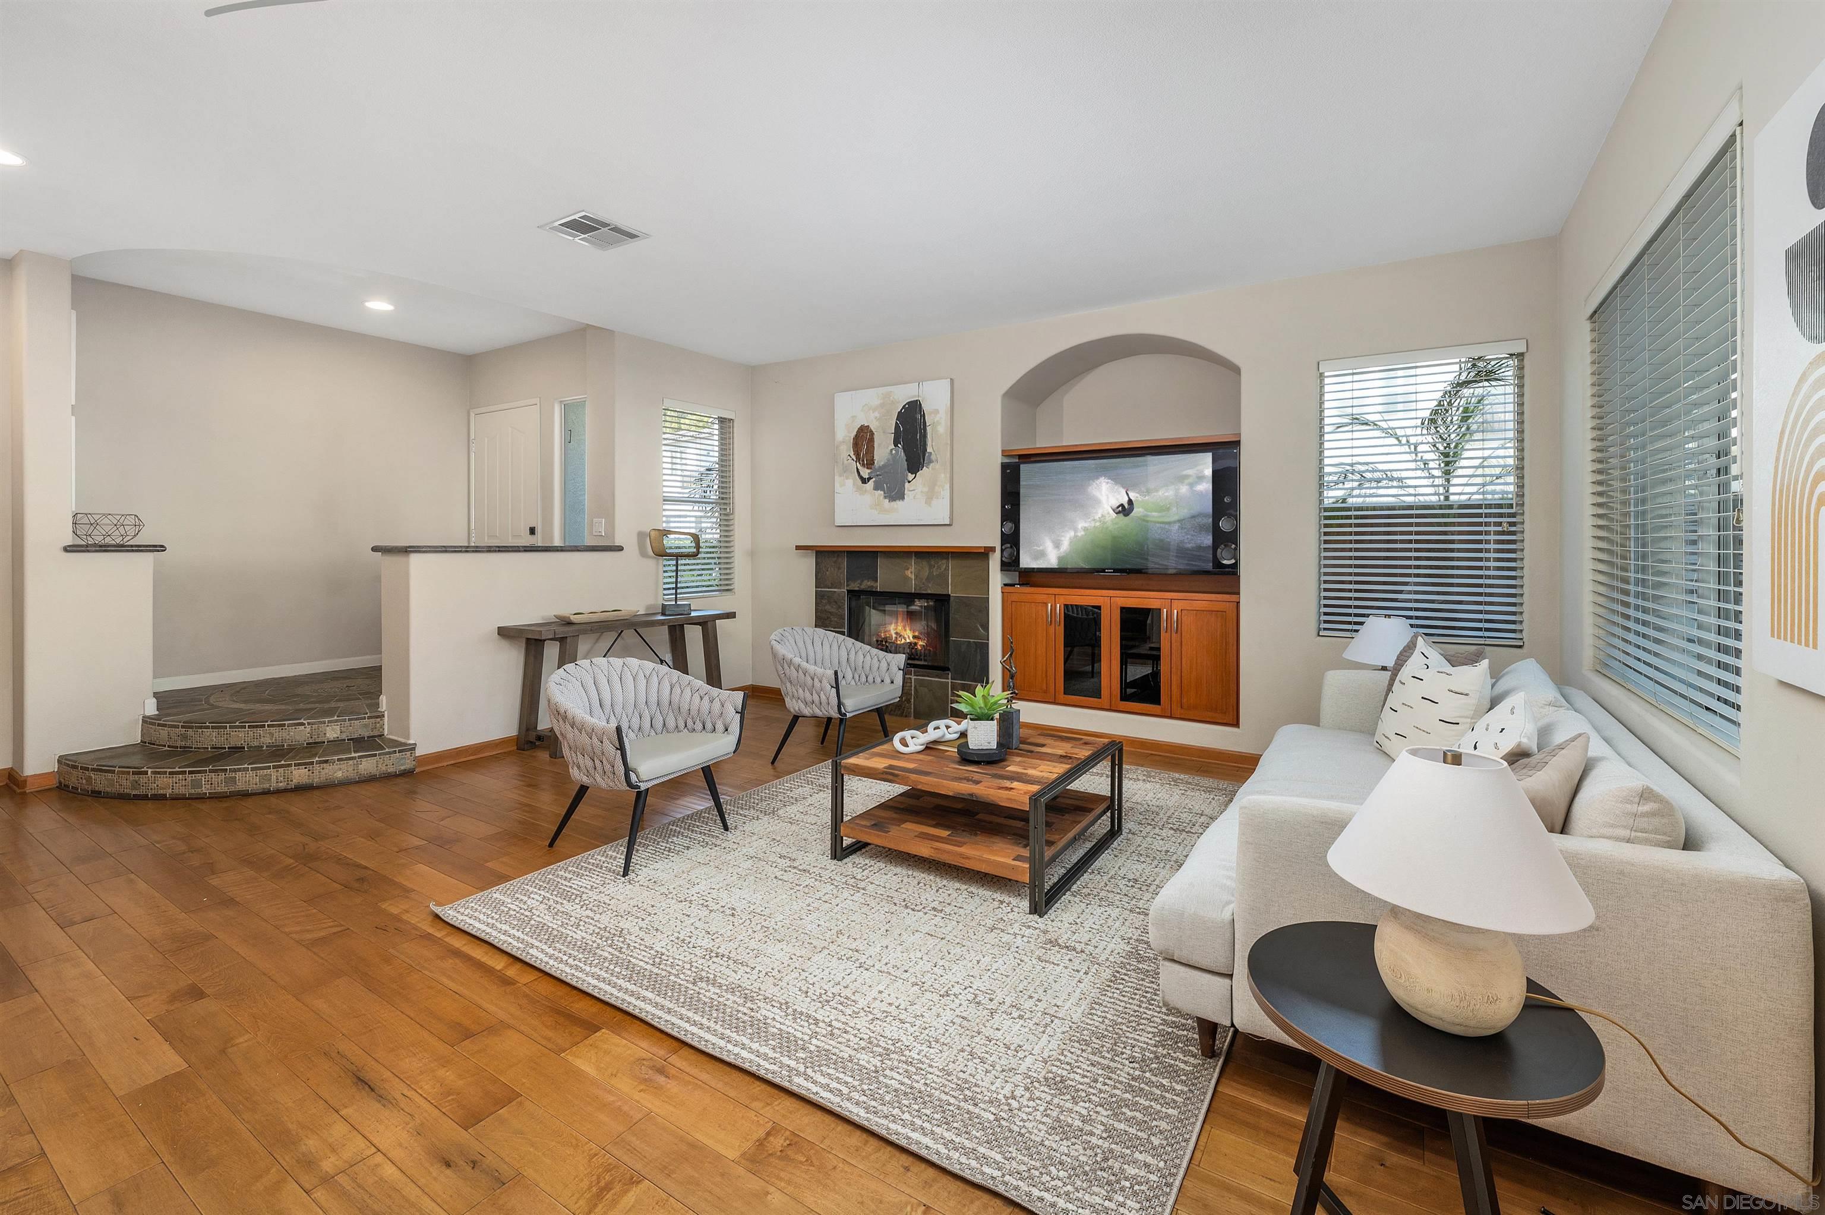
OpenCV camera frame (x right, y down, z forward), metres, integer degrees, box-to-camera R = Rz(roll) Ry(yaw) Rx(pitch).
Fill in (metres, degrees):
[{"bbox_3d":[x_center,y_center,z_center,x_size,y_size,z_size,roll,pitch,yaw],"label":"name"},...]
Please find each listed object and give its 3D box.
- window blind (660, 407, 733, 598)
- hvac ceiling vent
[{"bbox_3d":[-1.663,-0.816,5.917,0.070,1.480,0.740,2,4,33],"label":"window blind"},{"bbox_3d":[-1.502,-1.774,3.607,0.355,0.030,0.360,2,4,32],"label":"hvac ceiling vent"}]

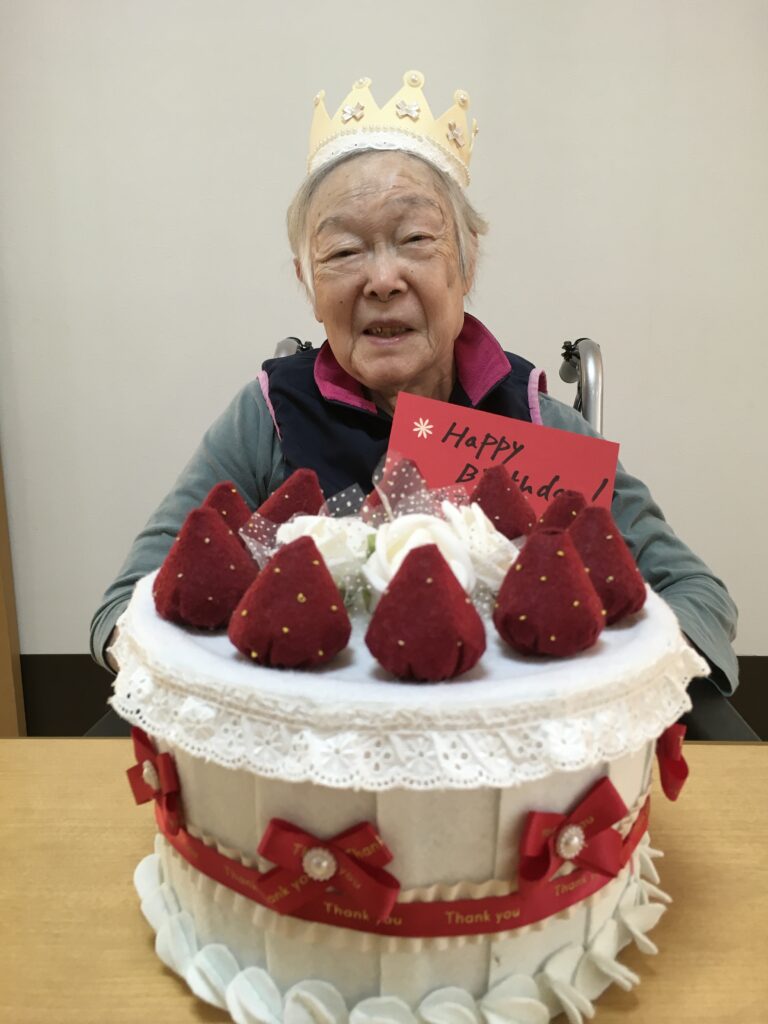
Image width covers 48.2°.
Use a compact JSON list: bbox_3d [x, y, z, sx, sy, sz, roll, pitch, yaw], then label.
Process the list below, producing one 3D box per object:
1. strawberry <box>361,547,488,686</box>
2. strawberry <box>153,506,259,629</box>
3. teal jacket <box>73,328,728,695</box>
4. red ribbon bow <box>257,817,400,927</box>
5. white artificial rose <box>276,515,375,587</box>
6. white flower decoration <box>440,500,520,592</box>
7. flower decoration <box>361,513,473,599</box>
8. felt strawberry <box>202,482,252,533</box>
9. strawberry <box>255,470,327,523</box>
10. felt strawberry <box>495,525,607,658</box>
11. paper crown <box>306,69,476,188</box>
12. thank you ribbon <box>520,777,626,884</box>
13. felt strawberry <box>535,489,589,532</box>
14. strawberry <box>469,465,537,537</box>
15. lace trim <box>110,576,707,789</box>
[{"bbox_3d":[0.017,0.039,0.344,0.050,0.052,0.050,0,13,0],"label":"strawberry"},{"bbox_3d":[-0.085,0.025,0.406,0.050,0.052,0.050,0,13,0],"label":"strawberry"},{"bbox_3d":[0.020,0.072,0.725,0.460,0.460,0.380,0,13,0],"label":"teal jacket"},{"bbox_3d":[-0.024,0.157,0.377,0.061,0.043,0.023,3,13,13],"label":"red ribbon bow"},{"bbox_3d":[-0.036,0.025,0.517,0.060,0.046,0.056,0,12,0],"label":"white artificial rose"},{"bbox_3d":[0.048,0.018,0.436,0.047,0.048,0.050,0,13,0],"label":"white flower decoration"},{"bbox_3d":[0.018,0.024,0.460,0.060,0.050,0.056,0,12,0],"label":"flower decoration"},{"bbox_3d":[-0.098,0.010,0.541,0.054,0.060,0.054,0,12,0],"label":"felt strawberry"},{"bbox_3d":[-0.049,0.000,0.516,0.050,0.052,0.050,0,13,0],"label":"strawberry"},{"bbox_3d":[0.070,0.032,0.365,0.050,0.052,0.050,0,13,0],"label":"felt strawberry"},{"bbox_3d":[0.006,-0.350,0.820,0.156,0.068,0.152,2,-3,0],"label":"paper crown"},{"bbox_3d":[0.086,0.145,0.388,0.053,0.044,0.023,-6,14,-27],"label":"thank you ribbon"},{"bbox_3d":[0.102,0.012,0.468,0.050,0.052,0.050,0,13,0],"label":"felt strawberry"},{"bbox_3d":[0.082,-0.003,0.603,0.054,0.060,0.054,0,12,0],"label":"strawberry"},{"bbox_3d":[0.012,0.062,0.515,0.345,0.040,0.345,0,12,0],"label":"lace trim"}]

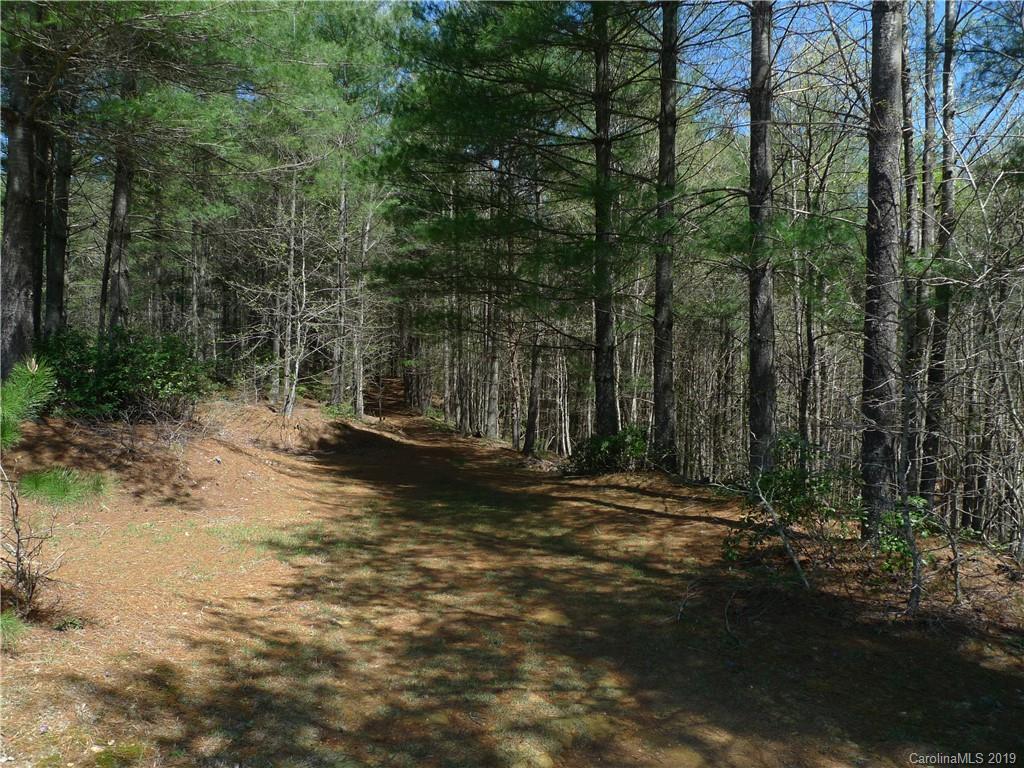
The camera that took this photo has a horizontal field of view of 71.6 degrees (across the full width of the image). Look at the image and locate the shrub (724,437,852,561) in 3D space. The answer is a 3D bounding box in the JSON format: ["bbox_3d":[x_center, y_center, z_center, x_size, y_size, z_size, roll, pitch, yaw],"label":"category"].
[{"bbox_3d":[2.730,1.020,7.000,1.200,1.150,1.100,1,0,0],"label":"shrub"}]

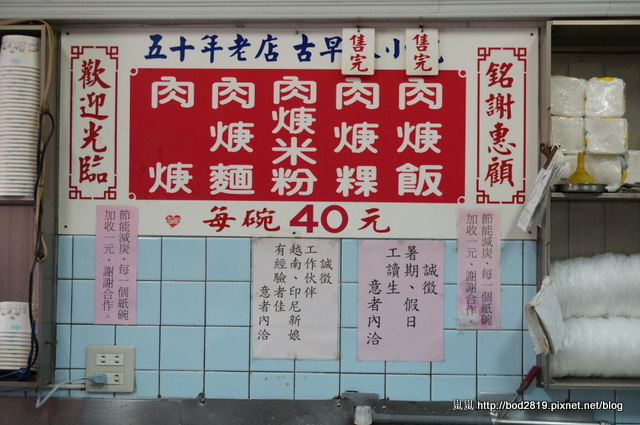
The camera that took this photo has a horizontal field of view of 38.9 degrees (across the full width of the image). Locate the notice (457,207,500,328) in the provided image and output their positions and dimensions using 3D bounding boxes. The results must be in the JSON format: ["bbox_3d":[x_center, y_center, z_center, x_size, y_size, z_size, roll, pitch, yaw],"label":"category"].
[{"bbox_3d":[0.391,0.139,2.225,0.104,0.294,0.010,1,-2,2],"label":"notice"}]

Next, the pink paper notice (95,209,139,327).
[{"bbox_3d":[-0.507,0.130,2.254,0.105,0.293,0.010,1,-2,2],"label":"pink paper notice"}]

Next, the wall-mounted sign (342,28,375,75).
[{"bbox_3d":[0.095,-0.398,2.240,0.079,0.115,0.010,1,-2,2],"label":"wall-mounted sign"}]

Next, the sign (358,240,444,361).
[{"bbox_3d":[0.201,0.217,2.231,0.210,0.296,0.010,1,-2,2],"label":"sign"}]

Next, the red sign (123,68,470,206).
[{"bbox_3d":[-0.059,-0.193,2.247,0.834,0.328,0.020,1,-2,2],"label":"red sign"}]

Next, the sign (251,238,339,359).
[{"bbox_3d":[-0.059,0.213,2.240,0.216,0.299,0.010,1,-2,2],"label":"sign"}]

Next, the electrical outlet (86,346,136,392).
[{"bbox_3d":[-0.519,0.387,2.244,0.119,0.113,0.018,1,-2,2],"label":"electrical outlet"}]

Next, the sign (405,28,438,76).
[{"bbox_3d":[0.252,-0.396,2.235,0.079,0.115,0.010,1,-2,2],"label":"sign"}]

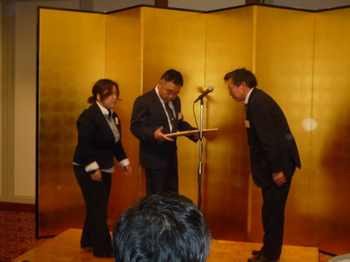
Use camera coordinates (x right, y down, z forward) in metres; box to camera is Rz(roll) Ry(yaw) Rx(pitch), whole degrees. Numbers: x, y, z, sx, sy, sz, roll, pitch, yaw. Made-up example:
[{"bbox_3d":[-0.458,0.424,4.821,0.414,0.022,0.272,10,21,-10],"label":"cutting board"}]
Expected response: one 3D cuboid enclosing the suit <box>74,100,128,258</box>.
[{"bbox_3d":[-0.654,0.396,5.200,0.430,1.310,0.460,3,4,35],"label":"suit"}]

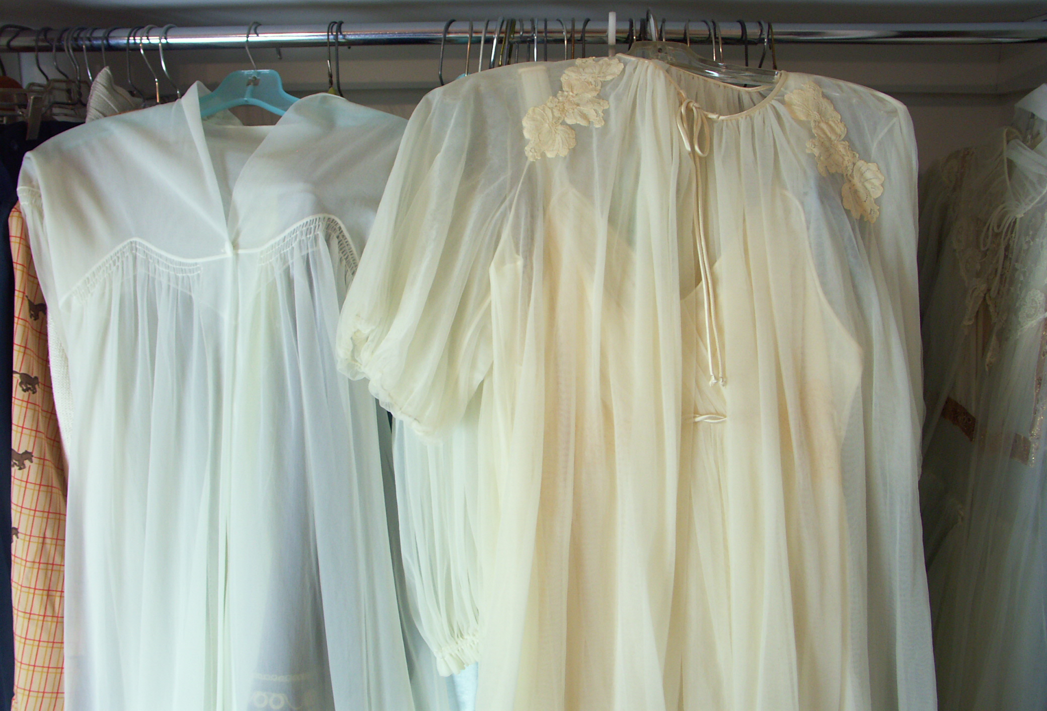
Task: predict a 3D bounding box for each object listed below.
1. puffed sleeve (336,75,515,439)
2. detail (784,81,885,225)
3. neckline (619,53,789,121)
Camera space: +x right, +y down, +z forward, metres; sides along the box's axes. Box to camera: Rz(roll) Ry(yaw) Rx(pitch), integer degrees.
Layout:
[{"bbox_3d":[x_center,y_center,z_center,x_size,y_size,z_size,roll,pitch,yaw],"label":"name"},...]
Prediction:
[{"bbox_3d":[-0.099,-0.106,0.930,0.180,0.378,0.130,2,11,9],"label":"puffed sleeve"},{"bbox_3d":[0.315,-0.204,0.865,0.093,0.146,0.045,0,10,0],"label":"detail"},{"bbox_3d":[0.185,-0.280,0.890,0.175,0.066,0.090,2,11,9],"label":"neckline"}]

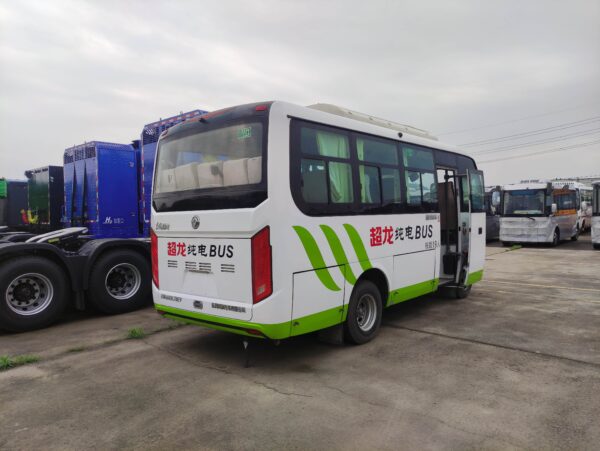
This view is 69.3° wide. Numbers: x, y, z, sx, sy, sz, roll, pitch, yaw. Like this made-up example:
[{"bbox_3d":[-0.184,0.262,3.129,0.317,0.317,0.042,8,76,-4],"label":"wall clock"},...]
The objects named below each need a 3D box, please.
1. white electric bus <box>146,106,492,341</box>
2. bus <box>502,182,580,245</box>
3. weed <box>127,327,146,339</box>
[{"bbox_3d":[0.867,-0.088,7.013,2.130,3.020,6.050,-1,1,42],"label":"white electric bus"},{"bbox_3d":[11.995,-0.651,21.494,2.200,3.000,6.100,-1,1,42],"label":"bus"},{"bbox_3d":[-2.258,1.472,5.981,0.270,0.120,0.210,-2,1,-21],"label":"weed"}]

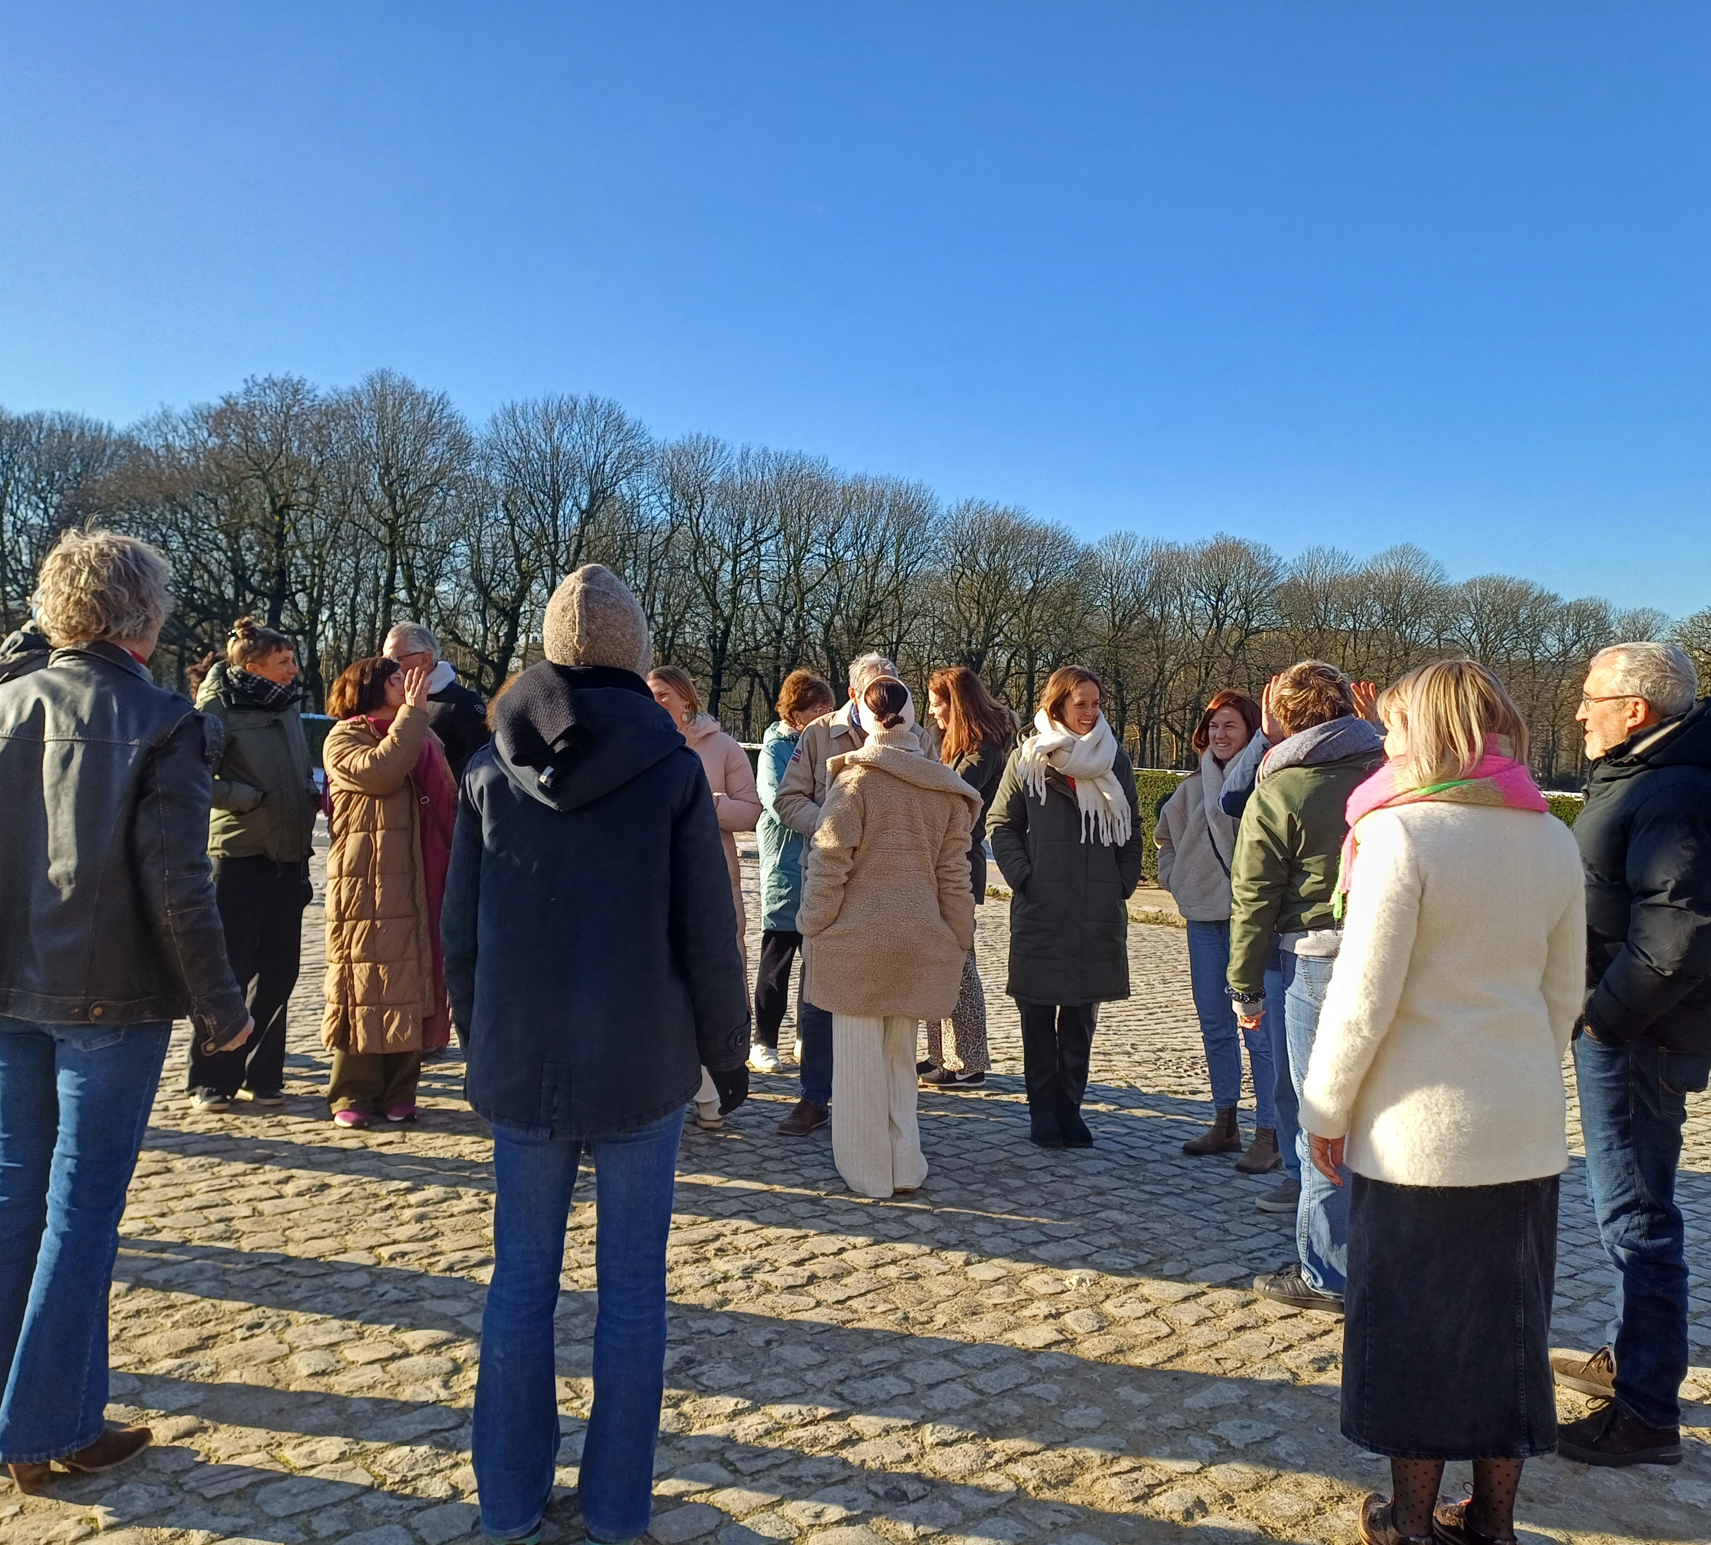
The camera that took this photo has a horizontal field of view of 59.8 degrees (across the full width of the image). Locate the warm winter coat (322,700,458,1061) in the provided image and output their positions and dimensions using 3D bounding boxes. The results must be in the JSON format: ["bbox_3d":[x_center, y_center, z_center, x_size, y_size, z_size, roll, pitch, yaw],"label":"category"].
[{"bbox_3d":[-1.647,0.382,5.240,0.450,1.220,0.520,3,2,38],"label":"warm winter coat"}]

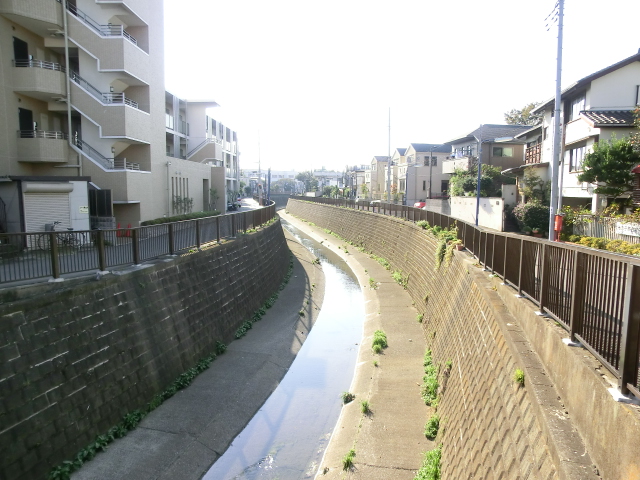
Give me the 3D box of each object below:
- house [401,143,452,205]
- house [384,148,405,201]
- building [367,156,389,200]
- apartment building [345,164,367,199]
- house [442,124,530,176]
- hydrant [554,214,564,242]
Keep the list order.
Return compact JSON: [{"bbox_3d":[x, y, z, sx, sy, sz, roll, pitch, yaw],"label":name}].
[{"bbox_3d":[14.924,-8.089,56.444,9.000,8.250,5.200,0,7,-5],"label":"house"},{"bbox_3d":[14.278,-8.711,62.311,9.000,8.150,5.200,0,7,-5],"label":"house"},{"bbox_3d":[12.736,-10.249,75.523,9.000,8.200,5.200,0,7,-5],"label":"building"},{"bbox_3d":[10.435,-10.458,84.755,8.000,6.700,6.500,0,7,-6],"label":"apartment building"},{"bbox_3d":[16.319,-6.434,38.671,9.000,7.000,6.000,0,7,-5],"label":"house"},{"bbox_3d":[10.823,-0.485,20.168,0.290,1.210,0.340,-2,7,-22],"label":"hydrant"}]

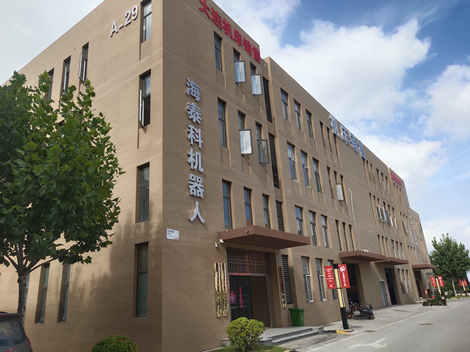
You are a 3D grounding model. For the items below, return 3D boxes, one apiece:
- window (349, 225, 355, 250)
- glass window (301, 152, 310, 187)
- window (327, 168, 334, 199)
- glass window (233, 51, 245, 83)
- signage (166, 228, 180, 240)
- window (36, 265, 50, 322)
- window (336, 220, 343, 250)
[{"bbox_3d":[10.640,5.779,35.904,0.150,2.554,0.818,-16,-22,31],"label":"window"},{"bbox_3d":[5.515,-0.521,30.629,0.120,2.806,1.185,-16,-22,32],"label":"glass window"},{"bbox_3d":[8.382,0.657,34.689,0.150,2.856,0.818,-16,-22,31],"label":"window"},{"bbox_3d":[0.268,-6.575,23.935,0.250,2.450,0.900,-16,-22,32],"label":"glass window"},{"bbox_3d":[-2.459,2.365,15.821,0.050,0.400,0.690,-16,-22,32],"label":"signage"},{"bbox_3d":[-9.844,6.059,20.325,0.736,2.898,0.120,-16,-22,32],"label":"window"},{"bbox_3d":[8.731,5.040,33.233,0.150,2.554,0.762,-16,-22,31],"label":"window"}]

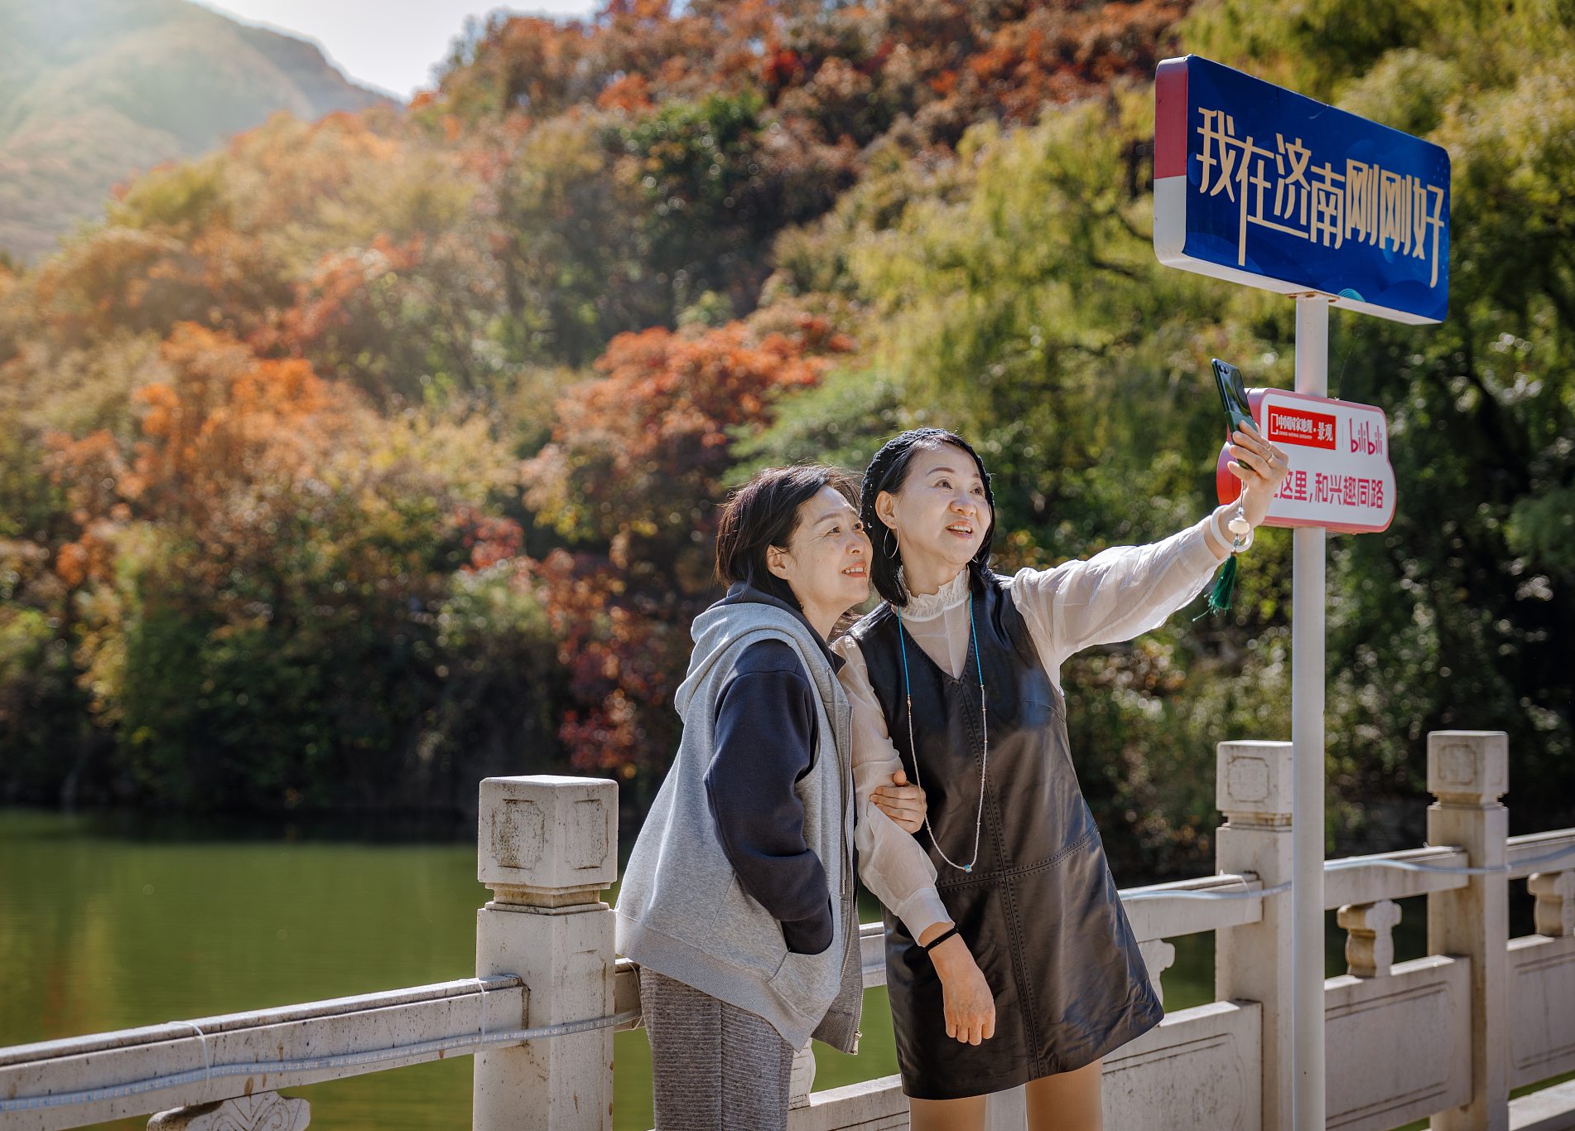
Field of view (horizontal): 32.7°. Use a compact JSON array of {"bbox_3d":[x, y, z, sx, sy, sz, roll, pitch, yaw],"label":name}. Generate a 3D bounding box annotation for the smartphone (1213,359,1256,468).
[{"bbox_3d":[0.620,-0.202,3.688,0.009,0.158,0.075,-21,-20,31],"label":"smartphone"}]

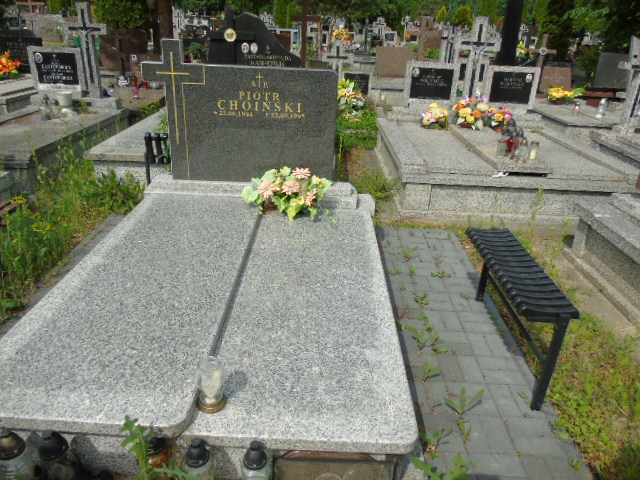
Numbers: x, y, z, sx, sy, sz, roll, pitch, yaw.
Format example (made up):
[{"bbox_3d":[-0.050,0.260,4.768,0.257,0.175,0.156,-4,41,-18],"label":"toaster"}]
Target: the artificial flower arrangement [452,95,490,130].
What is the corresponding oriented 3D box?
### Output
[{"bbox_3d":[1.954,-1.666,5.970,0.430,0.400,0.340,2,26,0],"label":"artificial flower arrangement"}]

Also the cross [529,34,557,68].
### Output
[{"bbox_3d":[3.847,-3.072,8.080,0.475,0.940,0.100,3,25,0],"label":"cross"}]

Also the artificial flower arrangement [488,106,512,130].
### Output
[{"bbox_3d":[2.310,-1.563,5.938,0.290,0.290,0.260,2,26,0],"label":"artificial flower arrangement"}]

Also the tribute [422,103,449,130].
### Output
[{"bbox_3d":[1.402,-1.513,5.661,0.310,0.285,0.270,3,25,0],"label":"tribute"}]

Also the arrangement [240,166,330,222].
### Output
[{"bbox_3d":[-0.221,-0.335,3.308,0.600,0.270,0.340,2,26,0],"label":"arrangement"}]

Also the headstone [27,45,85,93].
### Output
[{"bbox_3d":[-3.479,-2.245,6.121,0.660,0.580,0.120,2,23,0],"label":"headstone"}]

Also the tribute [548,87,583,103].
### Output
[{"bbox_3d":[4.040,-2.351,7.648,0.520,0.250,0.360,2,26,0],"label":"tribute"}]

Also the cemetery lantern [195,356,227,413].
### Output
[{"bbox_3d":[-0.358,0.475,1.515,0.098,0.170,0.098,3,25,0],"label":"cemetery lantern"}]

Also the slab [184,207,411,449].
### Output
[{"bbox_3d":[-0.040,0.258,2.480,0.805,0.060,1.985,3,27,0],"label":"slab"}]

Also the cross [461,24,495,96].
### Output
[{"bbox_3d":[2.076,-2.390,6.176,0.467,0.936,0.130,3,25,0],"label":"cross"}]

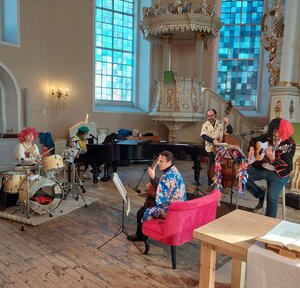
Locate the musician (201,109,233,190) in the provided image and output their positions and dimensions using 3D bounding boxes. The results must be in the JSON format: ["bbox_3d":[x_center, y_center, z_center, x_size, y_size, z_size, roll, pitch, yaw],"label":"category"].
[{"bbox_3d":[1.517,0.135,6.559,0.660,1.760,0.480,3,7,10],"label":"musician"}]

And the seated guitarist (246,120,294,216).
[{"bbox_3d":[1.939,0.437,4.660,0.760,1.620,0.580,-4,9,-41],"label":"seated guitarist"}]

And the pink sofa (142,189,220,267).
[{"bbox_3d":[0.411,0.965,3.607,0.620,0.760,0.960,8,9,41],"label":"pink sofa"}]

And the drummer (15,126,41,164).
[{"bbox_3d":[-2.391,0.363,5.693,0.550,1.300,0.720,-2,8,-25],"label":"drummer"}]

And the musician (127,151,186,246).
[{"bbox_3d":[0.050,0.713,3.612,0.820,1.240,0.530,6,8,35],"label":"musician"}]

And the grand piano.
[{"bbox_3d":[-0.024,0.445,6.977,2.750,0.960,1.540,4,7,16],"label":"grand piano"}]

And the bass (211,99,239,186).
[{"bbox_3d":[1.648,0.089,6.301,0.660,1.920,0.420,0,2,9],"label":"bass"}]

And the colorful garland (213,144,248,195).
[{"bbox_3d":[1.468,0.436,5.387,0.660,0.900,0.280,3,7,11],"label":"colorful garland"}]

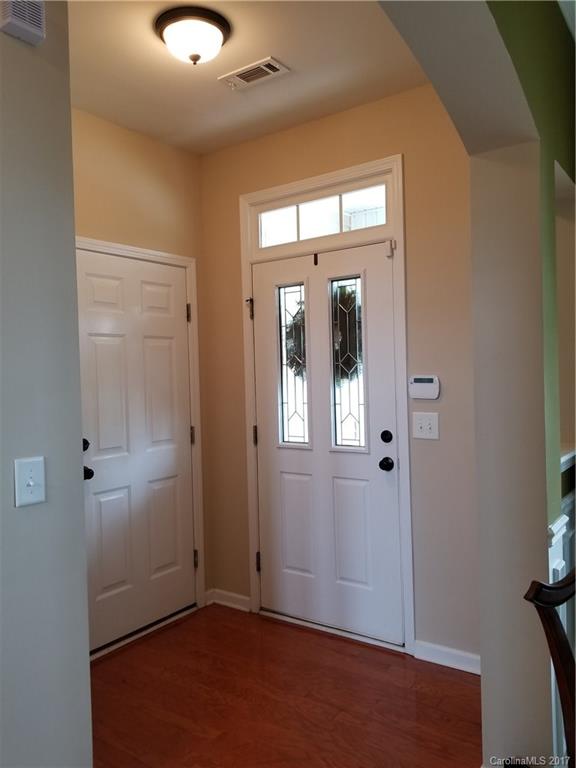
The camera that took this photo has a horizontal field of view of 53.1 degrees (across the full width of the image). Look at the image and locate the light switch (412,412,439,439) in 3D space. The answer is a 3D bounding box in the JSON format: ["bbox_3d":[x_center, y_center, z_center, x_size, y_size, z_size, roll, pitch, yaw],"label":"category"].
[{"bbox_3d":[0.654,0.200,2.746,0.131,0.125,0.020,-1,1,36],"label":"light switch"}]

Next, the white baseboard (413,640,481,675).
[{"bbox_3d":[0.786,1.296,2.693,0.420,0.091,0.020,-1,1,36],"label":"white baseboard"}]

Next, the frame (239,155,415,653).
[{"bbox_3d":[0.171,0.123,3.113,1.030,2.457,0.120,-1,1,36],"label":"frame"}]

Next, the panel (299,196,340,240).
[{"bbox_3d":[0.169,-0.888,3.100,0.261,0.198,0.020,-1,1,36],"label":"panel"}]

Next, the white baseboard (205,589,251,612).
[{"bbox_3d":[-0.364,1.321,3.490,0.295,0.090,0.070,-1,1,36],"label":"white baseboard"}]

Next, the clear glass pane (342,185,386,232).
[{"bbox_3d":[0.389,-0.891,2.941,0.248,0.198,0.020,-1,1,36],"label":"clear glass pane"}]

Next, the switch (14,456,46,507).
[{"bbox_3d":[-0.678,0.259,1.529,0.020,0.123,0.081,-1,1,36],"label":"switch"}]

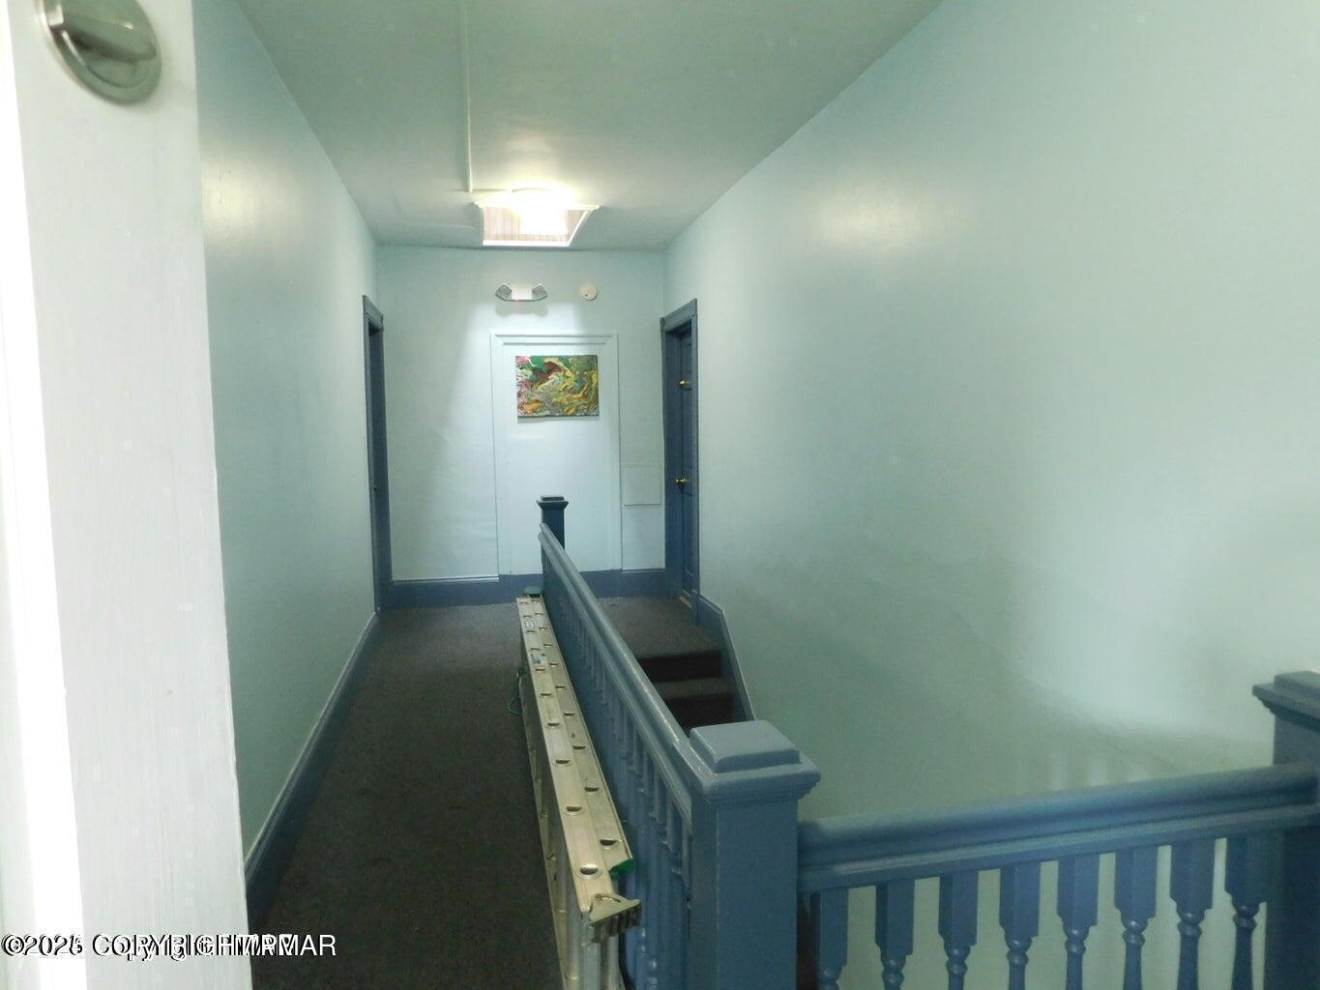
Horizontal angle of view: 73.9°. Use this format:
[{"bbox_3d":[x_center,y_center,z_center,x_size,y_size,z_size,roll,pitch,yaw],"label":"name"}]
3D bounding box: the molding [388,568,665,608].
[{"bbox_3d":[-0.960,0.714,6.643,2.070,0.198,0.025,-2,6,-11],"label":"molding"}]

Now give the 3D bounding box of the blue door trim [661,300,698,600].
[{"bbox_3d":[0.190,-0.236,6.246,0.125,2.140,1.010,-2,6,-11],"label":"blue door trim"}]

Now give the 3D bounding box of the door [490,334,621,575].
[{"bbox_3d":[-0.758,-0.313,6.583,0.955,1.790,0.050,-2,6,-11],"label":"door"}]

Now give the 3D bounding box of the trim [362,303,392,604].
[{"bbox_3d":[-1.915,-0.178,5.860,0.113,2.150,0.950,-2,6,-11],"label":"trim"}]

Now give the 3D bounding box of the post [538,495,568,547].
[{"bbox_3d":[-0.602,0.486,5.006,0.176,0.965,0.175,-2,6,-11],"label":"post"}]

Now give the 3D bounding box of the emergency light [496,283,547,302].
[{"bbox_3d":[-1.007,-1.481,6.378,0.362,0.130,0.110,-2,6,-11],"label":"emergency light"}]

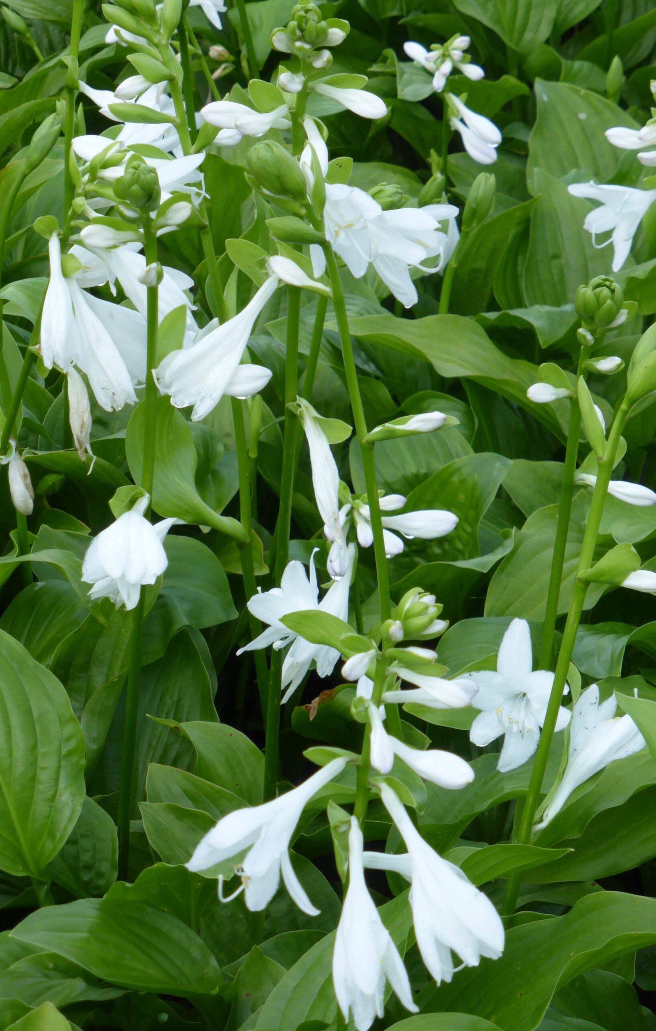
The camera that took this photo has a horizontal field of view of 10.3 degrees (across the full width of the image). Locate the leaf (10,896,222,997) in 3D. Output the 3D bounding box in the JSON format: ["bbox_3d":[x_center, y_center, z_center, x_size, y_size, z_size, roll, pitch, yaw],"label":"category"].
[{"bbox_3d":[-0.114,0.232,1.950,0.115,0.032,0.070,10,28,19],"label":"leaf"}]

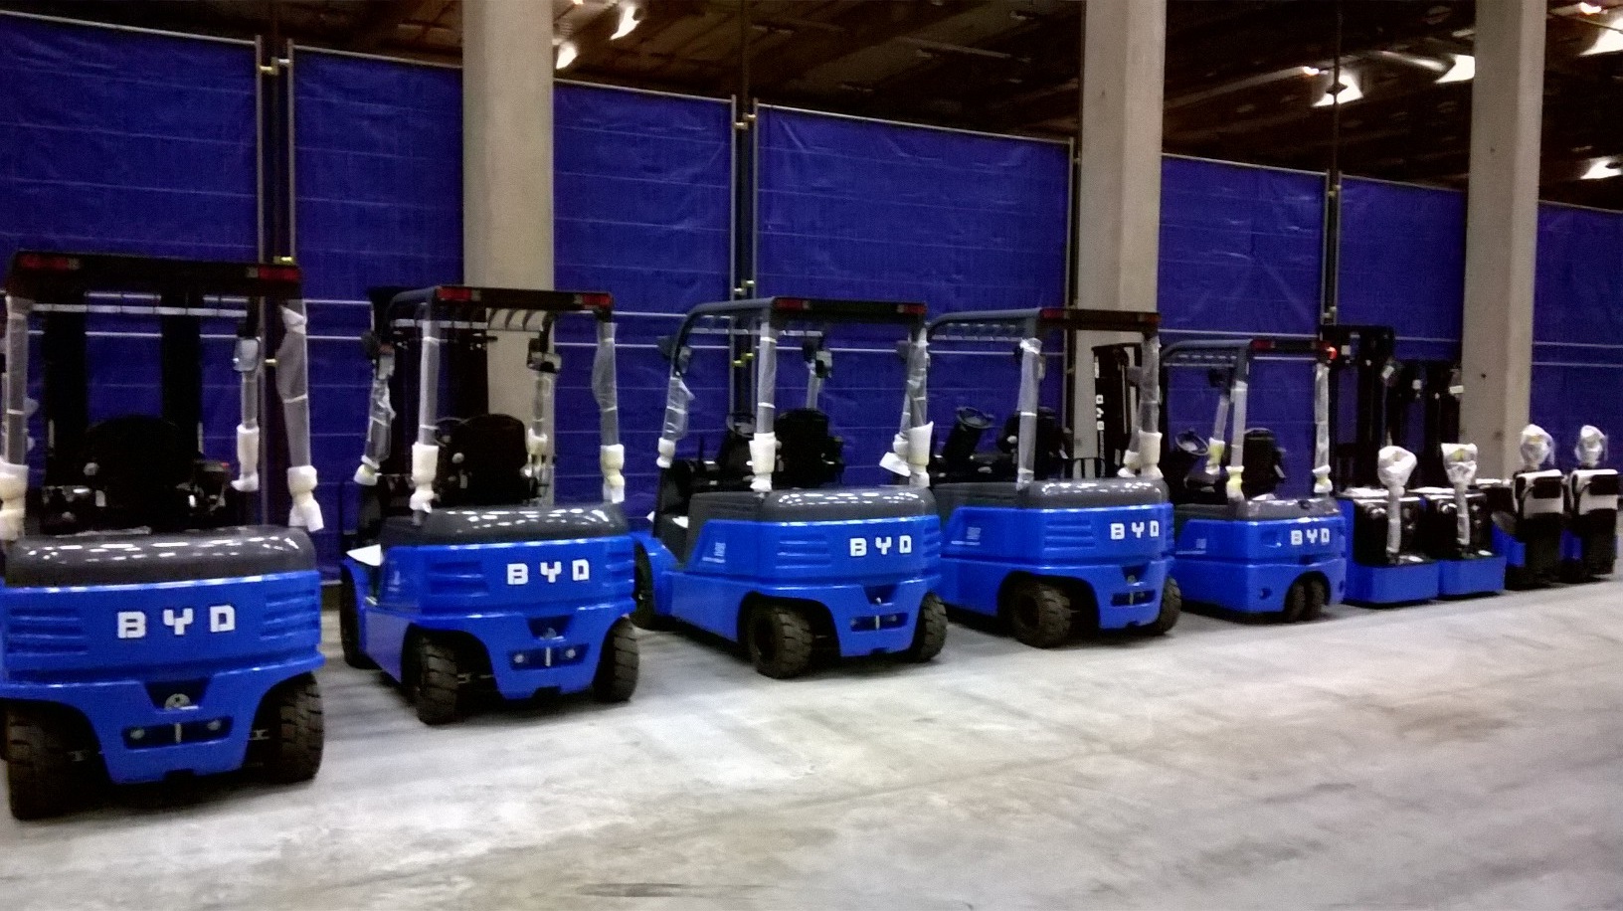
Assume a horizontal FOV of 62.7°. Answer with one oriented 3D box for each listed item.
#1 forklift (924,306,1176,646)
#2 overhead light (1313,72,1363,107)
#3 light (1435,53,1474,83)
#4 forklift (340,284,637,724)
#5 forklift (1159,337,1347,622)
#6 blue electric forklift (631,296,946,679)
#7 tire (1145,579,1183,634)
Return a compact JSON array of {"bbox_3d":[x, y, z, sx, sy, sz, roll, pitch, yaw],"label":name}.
[{"bbox_3d":[1.549,0.099,9.656,1.270,2.200,2.380,-1,4,-29],"label":"forklift"},{"bbox_3d":[8.707,-6.049,22.038,0.560,0.430,0.560,-1,4,-29],"label":"overhead light"},{"bbox_3d":[9.949,-5.933,20.415,0.560,0.430,0.560,-1,4,-29],"label":"light"},{"bbox_3d":[-1.880,0.144,7.710,1.300,2.260,2.580,-1,4,-28],"label":"forklift"},{"bbox_3d":[3.182,0.128,10.596,1.120,2.070,2.200,-1,4,-29],"label":"forklift"},{"bbox_3d":[-0.137,0.137,8.692,1.270,2.200,2.380,-1,4,-29],"label":"blue electric forklift"},{"bbox_3d":[2.346,1.005,9.233,0.185,0.464,0.464,-1,4,-24],"label":"tire"}]

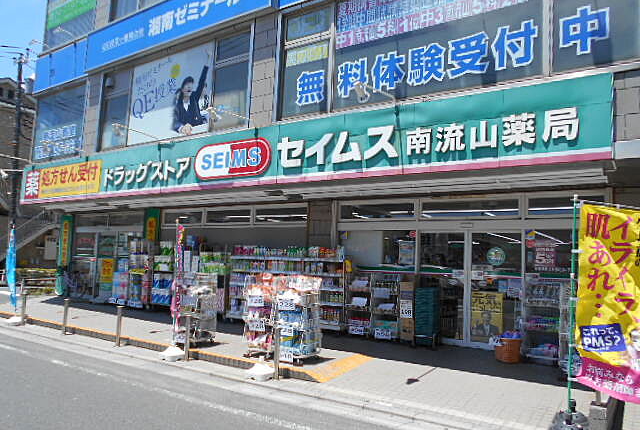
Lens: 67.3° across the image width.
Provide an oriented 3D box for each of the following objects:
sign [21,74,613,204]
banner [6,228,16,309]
[{"bbox_3d":[-2.693,-1.034,10.323,15.400,1.130,0.200,-1,-7,35],"label":"sign"},{"bbox_3d":[-7.128,1.234,11.107,0.380,1.800,0.120,-2,-8,34],"label":"banner"}]

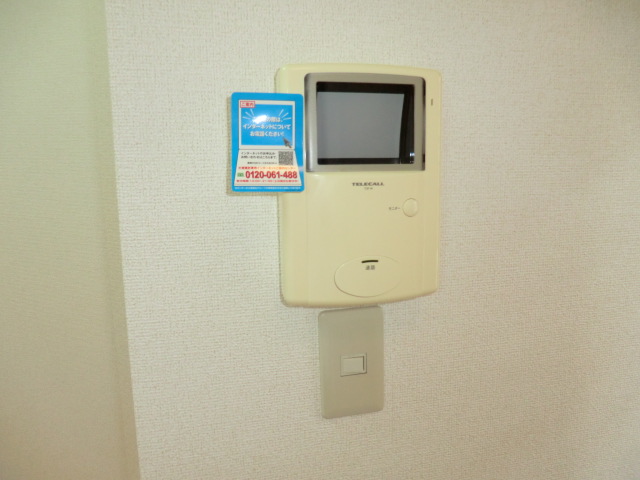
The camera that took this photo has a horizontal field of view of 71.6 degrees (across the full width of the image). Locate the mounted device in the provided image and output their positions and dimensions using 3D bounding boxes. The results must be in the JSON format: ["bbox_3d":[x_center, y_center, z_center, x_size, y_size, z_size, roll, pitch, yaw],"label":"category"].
[{"bbox_3d":[0.041,-0.049,0.439,0.162,0.236,0.040,-2,8,-11],"label":"mounted device"}]

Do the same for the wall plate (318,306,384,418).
[{"bbox_3d":[0.035,0.132,0.478,0.070,0.120,0.008,-2,8,-11],"label":"wall plate"}]

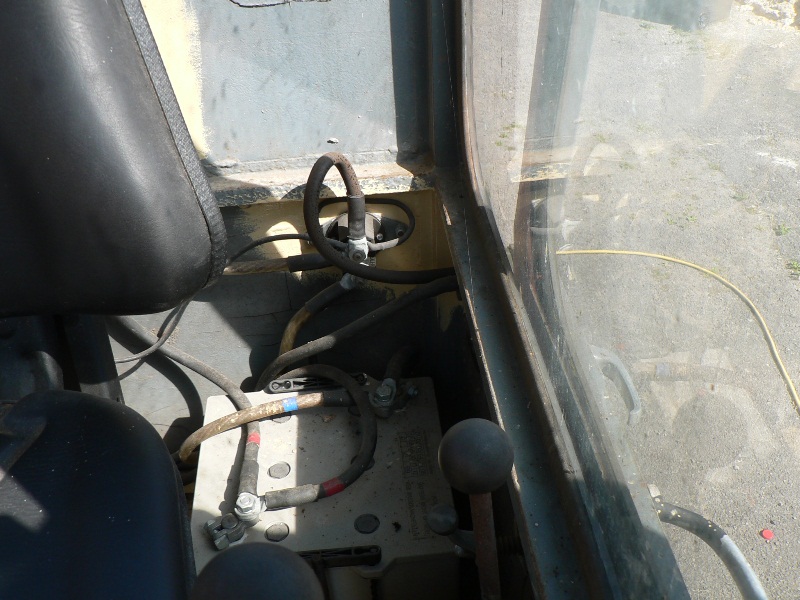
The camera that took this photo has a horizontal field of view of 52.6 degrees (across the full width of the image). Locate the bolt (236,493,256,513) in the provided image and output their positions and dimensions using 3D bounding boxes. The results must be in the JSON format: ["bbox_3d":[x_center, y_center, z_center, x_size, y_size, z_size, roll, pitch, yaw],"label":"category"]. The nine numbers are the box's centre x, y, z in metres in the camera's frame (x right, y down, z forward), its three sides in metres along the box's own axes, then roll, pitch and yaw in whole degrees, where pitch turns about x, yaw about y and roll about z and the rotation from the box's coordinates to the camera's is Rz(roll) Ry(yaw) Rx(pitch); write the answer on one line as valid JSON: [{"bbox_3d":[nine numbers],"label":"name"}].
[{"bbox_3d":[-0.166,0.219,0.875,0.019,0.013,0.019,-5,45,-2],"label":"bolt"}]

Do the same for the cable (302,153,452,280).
[{"bbox_3d":[-0.020,-0.087,0.865,0.161,0.174,0.062,-5,45,-2],"label":"cable"}]

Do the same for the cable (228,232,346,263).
[{"bbox_3d":[-0.125,-0.058,0.882,0.130,0.036,0.035,-5,45,-2],"label":"cable"}]

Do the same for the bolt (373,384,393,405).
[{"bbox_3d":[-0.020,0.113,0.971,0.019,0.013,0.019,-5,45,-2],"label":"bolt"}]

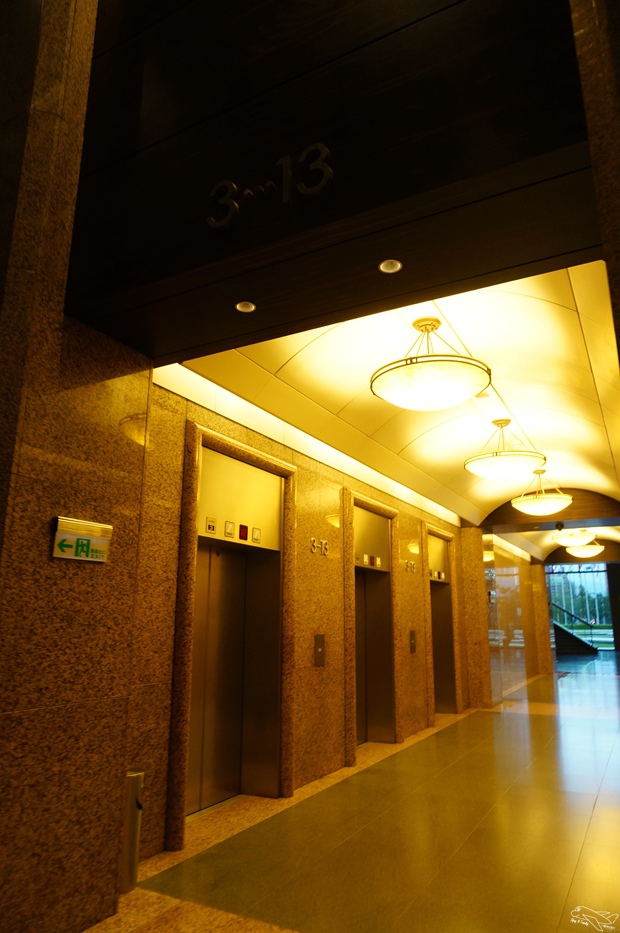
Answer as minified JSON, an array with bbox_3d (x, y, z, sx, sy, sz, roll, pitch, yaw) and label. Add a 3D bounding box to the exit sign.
[{"bbox_3d":[-1.196,0.389,3.256,0.050,0.205,0.360,-7,-16,27],"label":"exit sign"}]

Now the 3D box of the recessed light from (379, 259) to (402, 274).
[{"bbox_3d":[0.377,-0.949,2.905,0.120,0.050,0.120,0,-14,0],"label":"recessed light"}]

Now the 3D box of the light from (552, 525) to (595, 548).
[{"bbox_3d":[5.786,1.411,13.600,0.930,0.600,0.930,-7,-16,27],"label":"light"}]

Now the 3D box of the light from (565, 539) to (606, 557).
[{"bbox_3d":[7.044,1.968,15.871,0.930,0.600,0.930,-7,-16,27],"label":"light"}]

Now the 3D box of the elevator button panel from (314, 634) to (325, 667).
[{"bbox_3d":[0.097,1.850,6.234,0.020,0.305,0.205,-7,-16,27],"label":"elevator button panel"}]

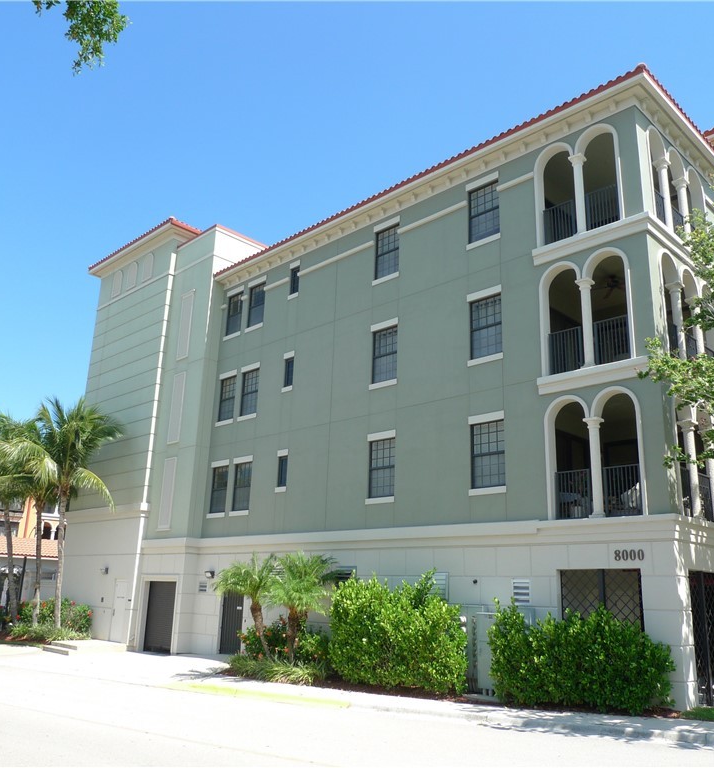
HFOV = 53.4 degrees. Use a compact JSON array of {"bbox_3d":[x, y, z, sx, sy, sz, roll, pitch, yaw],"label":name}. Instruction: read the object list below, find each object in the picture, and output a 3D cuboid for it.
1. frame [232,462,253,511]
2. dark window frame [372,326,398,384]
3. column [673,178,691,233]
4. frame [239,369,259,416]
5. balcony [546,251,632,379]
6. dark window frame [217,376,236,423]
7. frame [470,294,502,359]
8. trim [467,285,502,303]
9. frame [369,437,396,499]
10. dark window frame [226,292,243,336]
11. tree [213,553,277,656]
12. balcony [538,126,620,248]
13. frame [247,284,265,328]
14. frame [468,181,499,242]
[{"bbox_3d":[-3.796,3.442,23.801,0.900,1.580,0.130,-14,-23,43],"label":"frame"},{"bbox_3d":[0.830,-0.813,20.358,0.920,1.580,0.130,-14,-23,43],"label":"dark window frame"},{"bbox_3d":[8.237,-4.160,17.808,0.330,2.120,0.330,-14,-23,43],"label":"column"},{"bbox_3d":[-3.696,0.319,24.498,0.944,1.622,0.100,-14,-23,43],"label":"frame"},{"bbox_3d":[5.371,-1.506,16.151,1.999,2.584,0.700,-14,-23,43],"label":"balcony"},{"bbox_3d":[-4.633,0.553,25.392,0.944,1.622,0.100,-14,-23,43],"label":"dark window frame"},{"bbox_3d":[3.290,-1.423,17.986,0.930,1.580,0.130,-14,-23,43],"label":"frame"},{"bbox_3d":[3.279,-2.281,18.140,1.046,0.189,0.100,-14,-23,43],"label":"trim"},{"bbox_3d":[0.684,2.309,19.281,0.947,1.623,0.100,-14,-23,43],"label":"frame"},{"bbox_3d":[-4.543,-2.579,26.554,0.900,1.580,0.130,-14,-23,43],"label":"dark window frame"},{"bbox_3d":[-3.107,6.256,19.964,1.850,2.950,1.850,4,-16,-8],"label":"tree"},{"bbox_3d":[5.462,-4.724,17.197,2.250,2.650,0.750,-14,-23,43],"label":"balcony"},{"bbox_3d":[-3.582,-2.795,25.434,0.944,1.628,0.100,-14,-23,43],"label":"frame"},{"bbox_3d":[3.361,-4.528,18.815,0.946,1.628,0.100,-14,-23,43],"label":"frame"}]

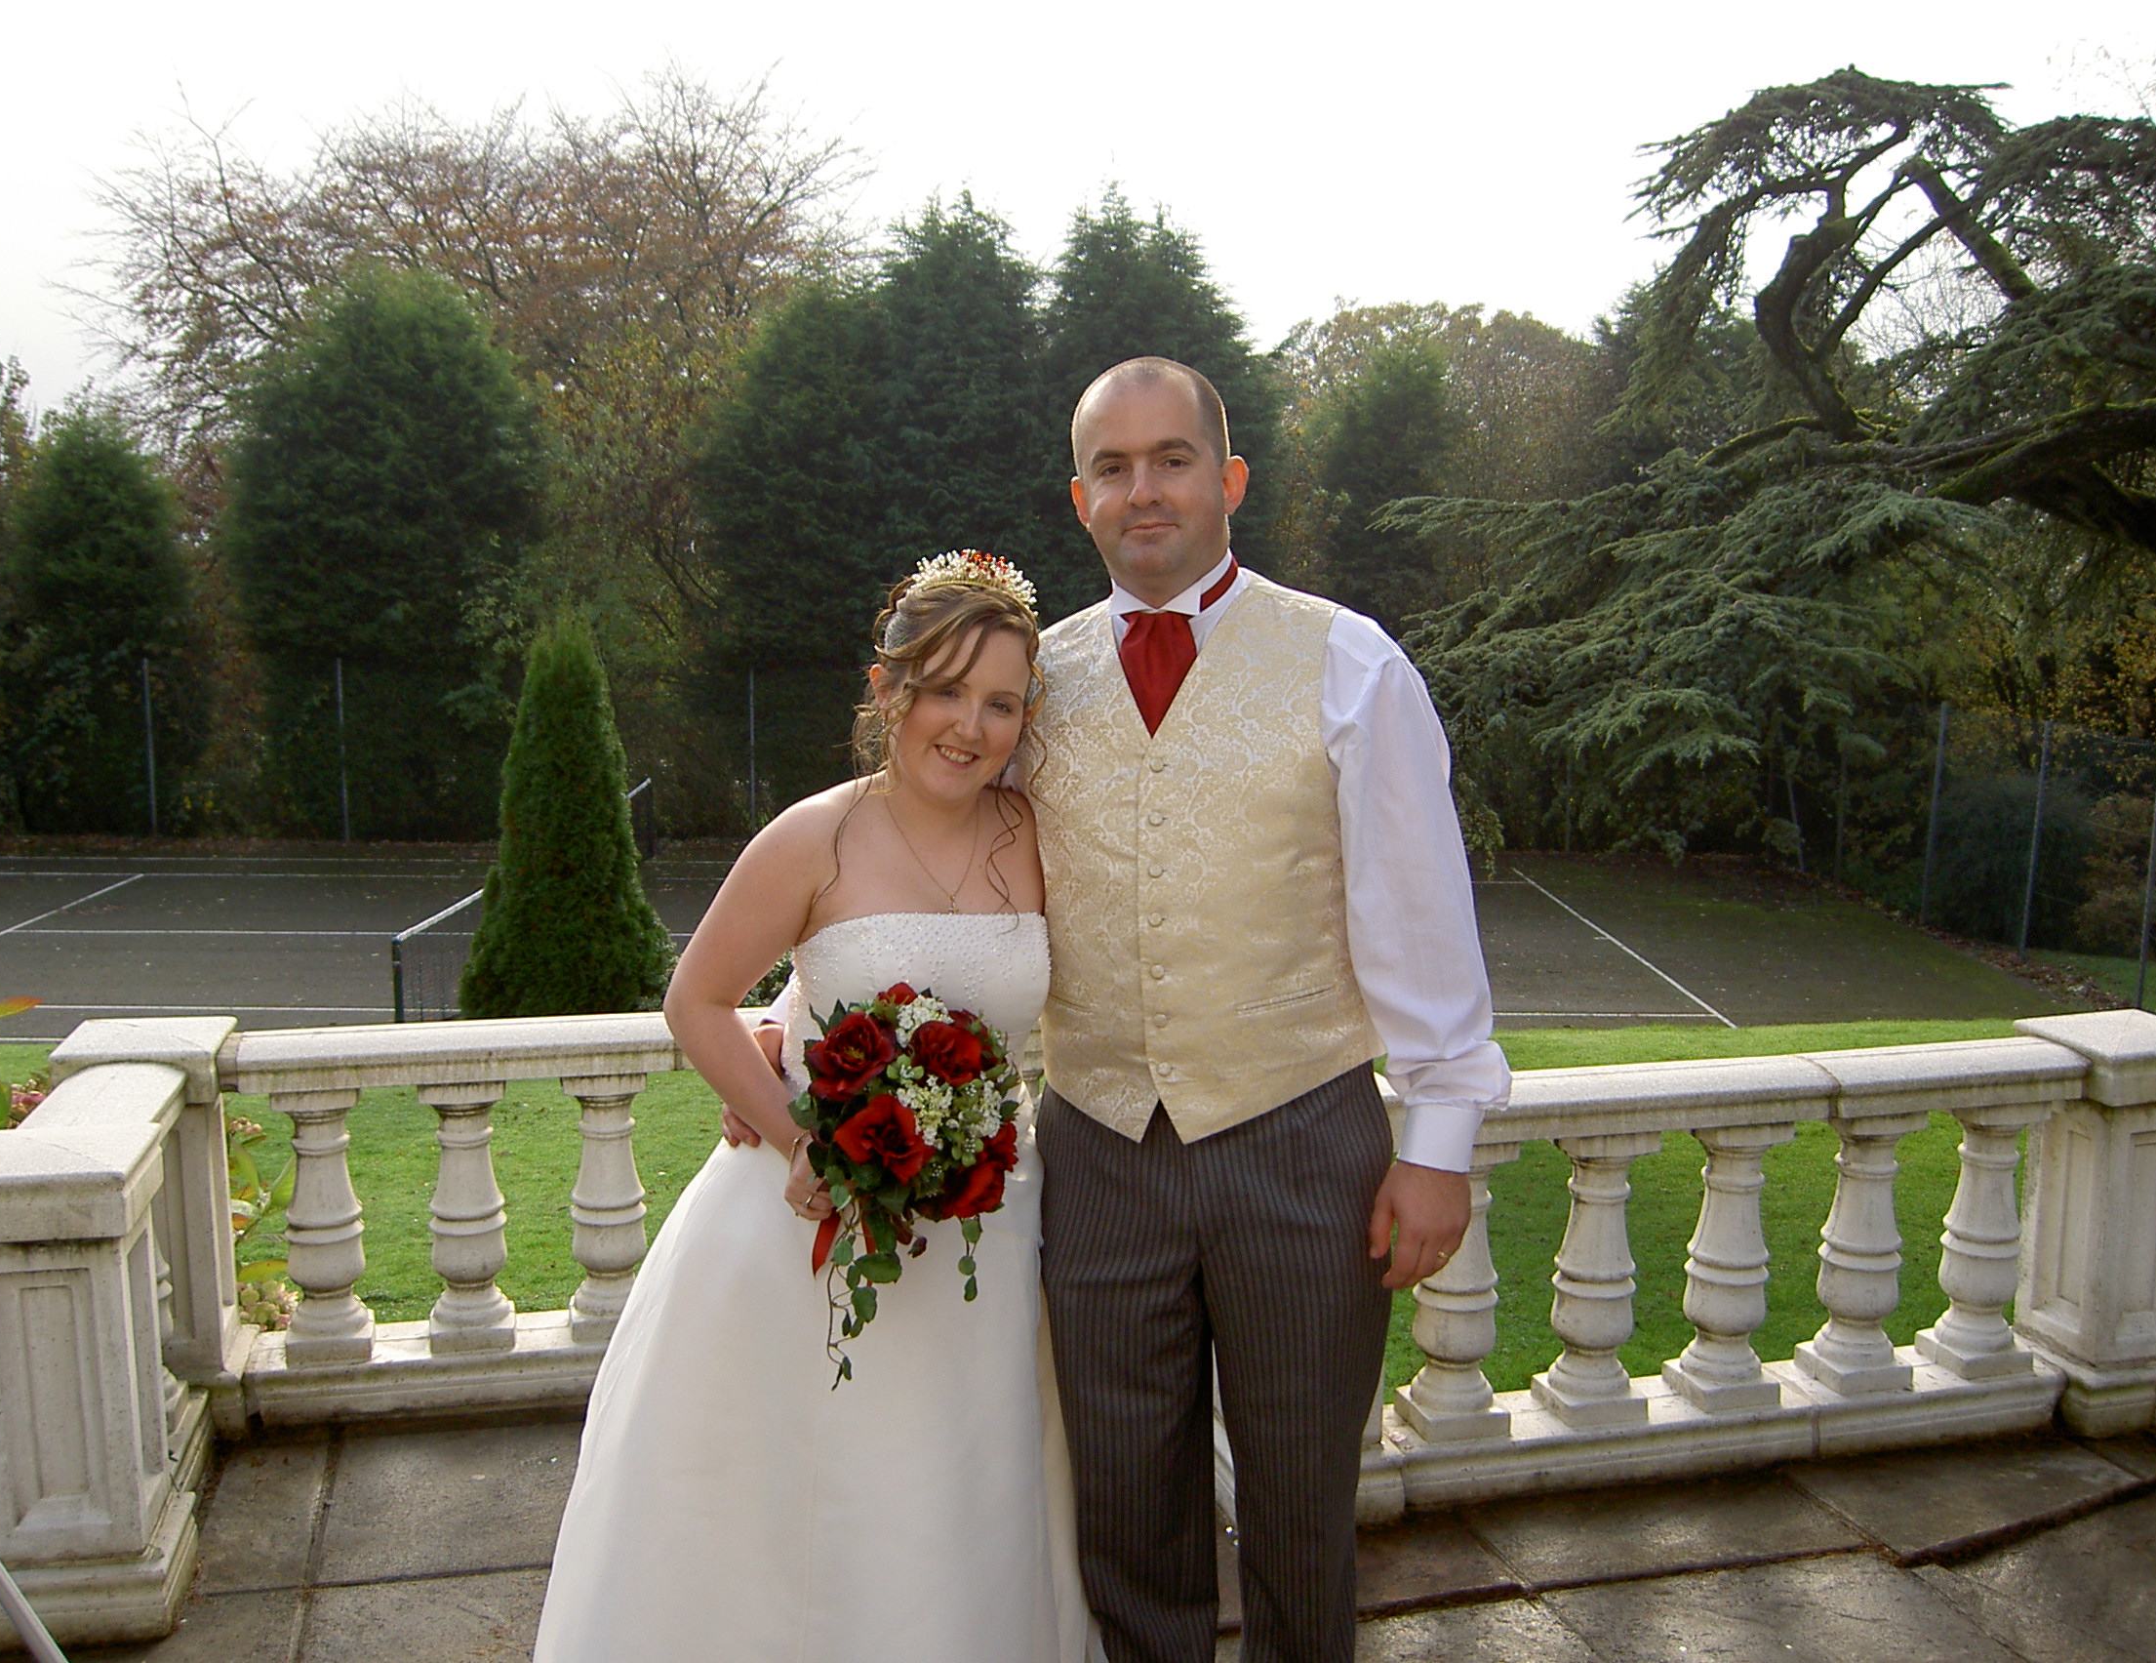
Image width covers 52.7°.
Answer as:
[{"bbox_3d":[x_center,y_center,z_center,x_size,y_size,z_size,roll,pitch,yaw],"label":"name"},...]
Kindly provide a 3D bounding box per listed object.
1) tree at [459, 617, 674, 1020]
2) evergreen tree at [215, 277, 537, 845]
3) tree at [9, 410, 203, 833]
[{"bbox_3d":[-3.070,0.022,13.063,1.257,2.642,1.219,0,8,-1],"label":"tree"},{"bbox_3d":[-10.970,-4.488,34.344,4.973,8.647,4.575,0,8,-1],"label":"evergreen tree"},{"bbox_3d":[-15.006,-3.282,33.594,2.933,6.346,2.933,0,8,-1],"label":"tree"}]

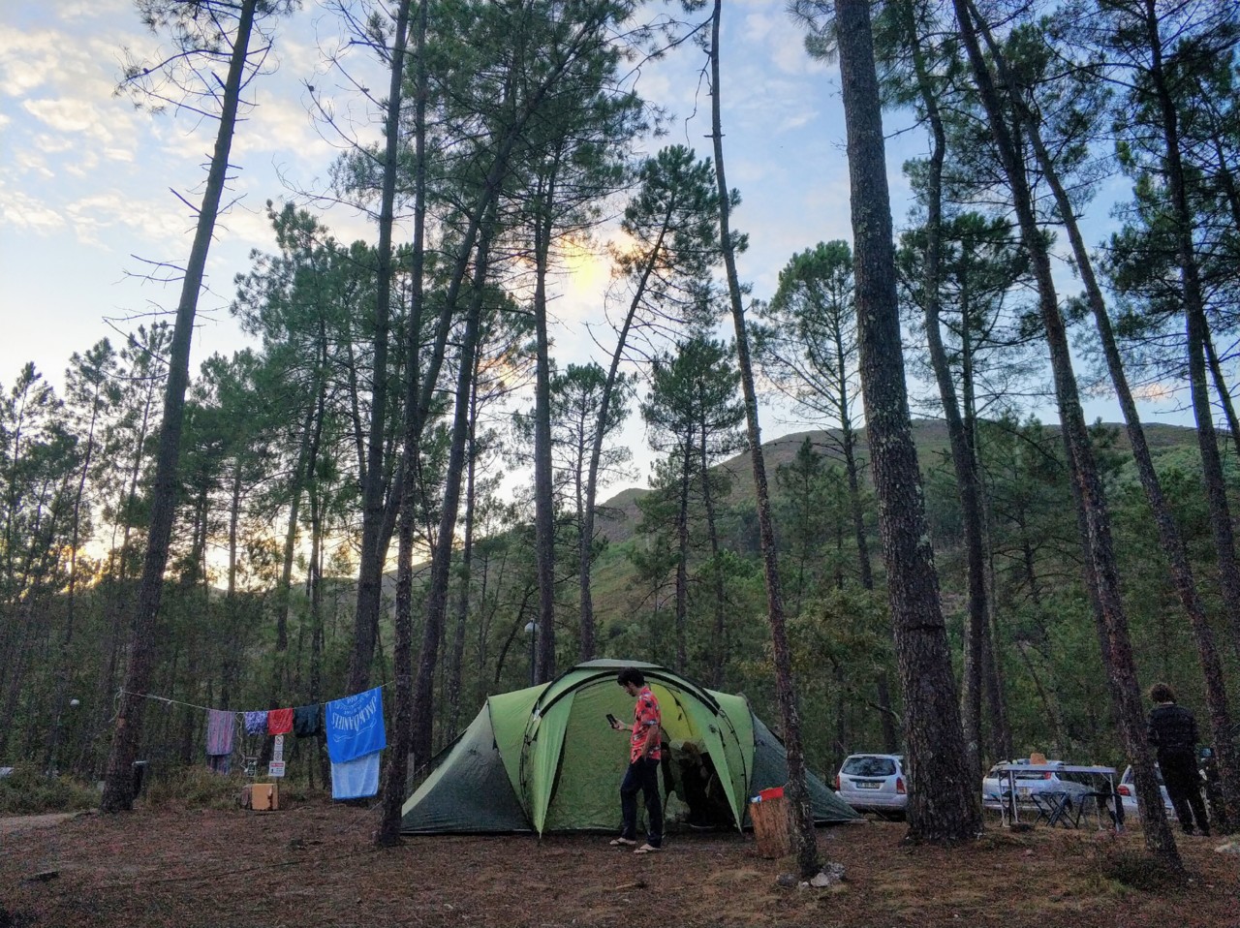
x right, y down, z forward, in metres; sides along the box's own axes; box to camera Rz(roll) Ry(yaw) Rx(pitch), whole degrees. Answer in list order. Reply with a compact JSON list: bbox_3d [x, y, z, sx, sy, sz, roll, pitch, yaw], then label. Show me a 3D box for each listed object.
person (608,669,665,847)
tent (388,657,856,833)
[{"bbox_3d":[0.168,2.924,9.563,0.560,1.720,0.500,1,-18,-3],"label":"person"},{"bbox_3d":[0.019,3.514,12.313,5.550,2.000,2.500,4,-18,-12],"label":"tent"}]

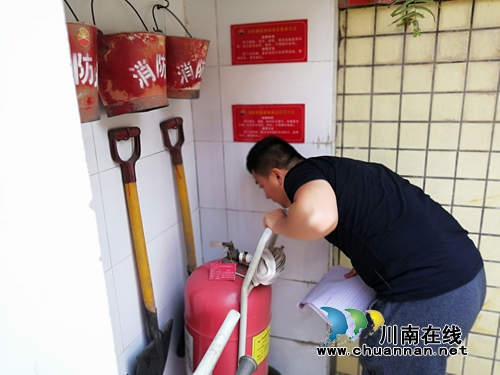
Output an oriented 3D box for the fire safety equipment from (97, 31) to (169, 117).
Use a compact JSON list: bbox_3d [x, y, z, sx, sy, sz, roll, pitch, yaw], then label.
[{"bbox_3d":[-0.317,-0.314,1.108,0.205,0.210,0.240,0,15,19],"label":"fire safety equipment"}]

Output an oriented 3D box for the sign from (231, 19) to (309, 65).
[{"bbox_3d":[0.070,-0.548,1.484,0.298,0.149,0.010,3,16,18],"label":"sign"}]

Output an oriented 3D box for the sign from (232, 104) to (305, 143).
[{"bbox_3d":[0.072,-0.254,1.567,0.299,0.151,0.010,3,16,18],"label":"sign"}]

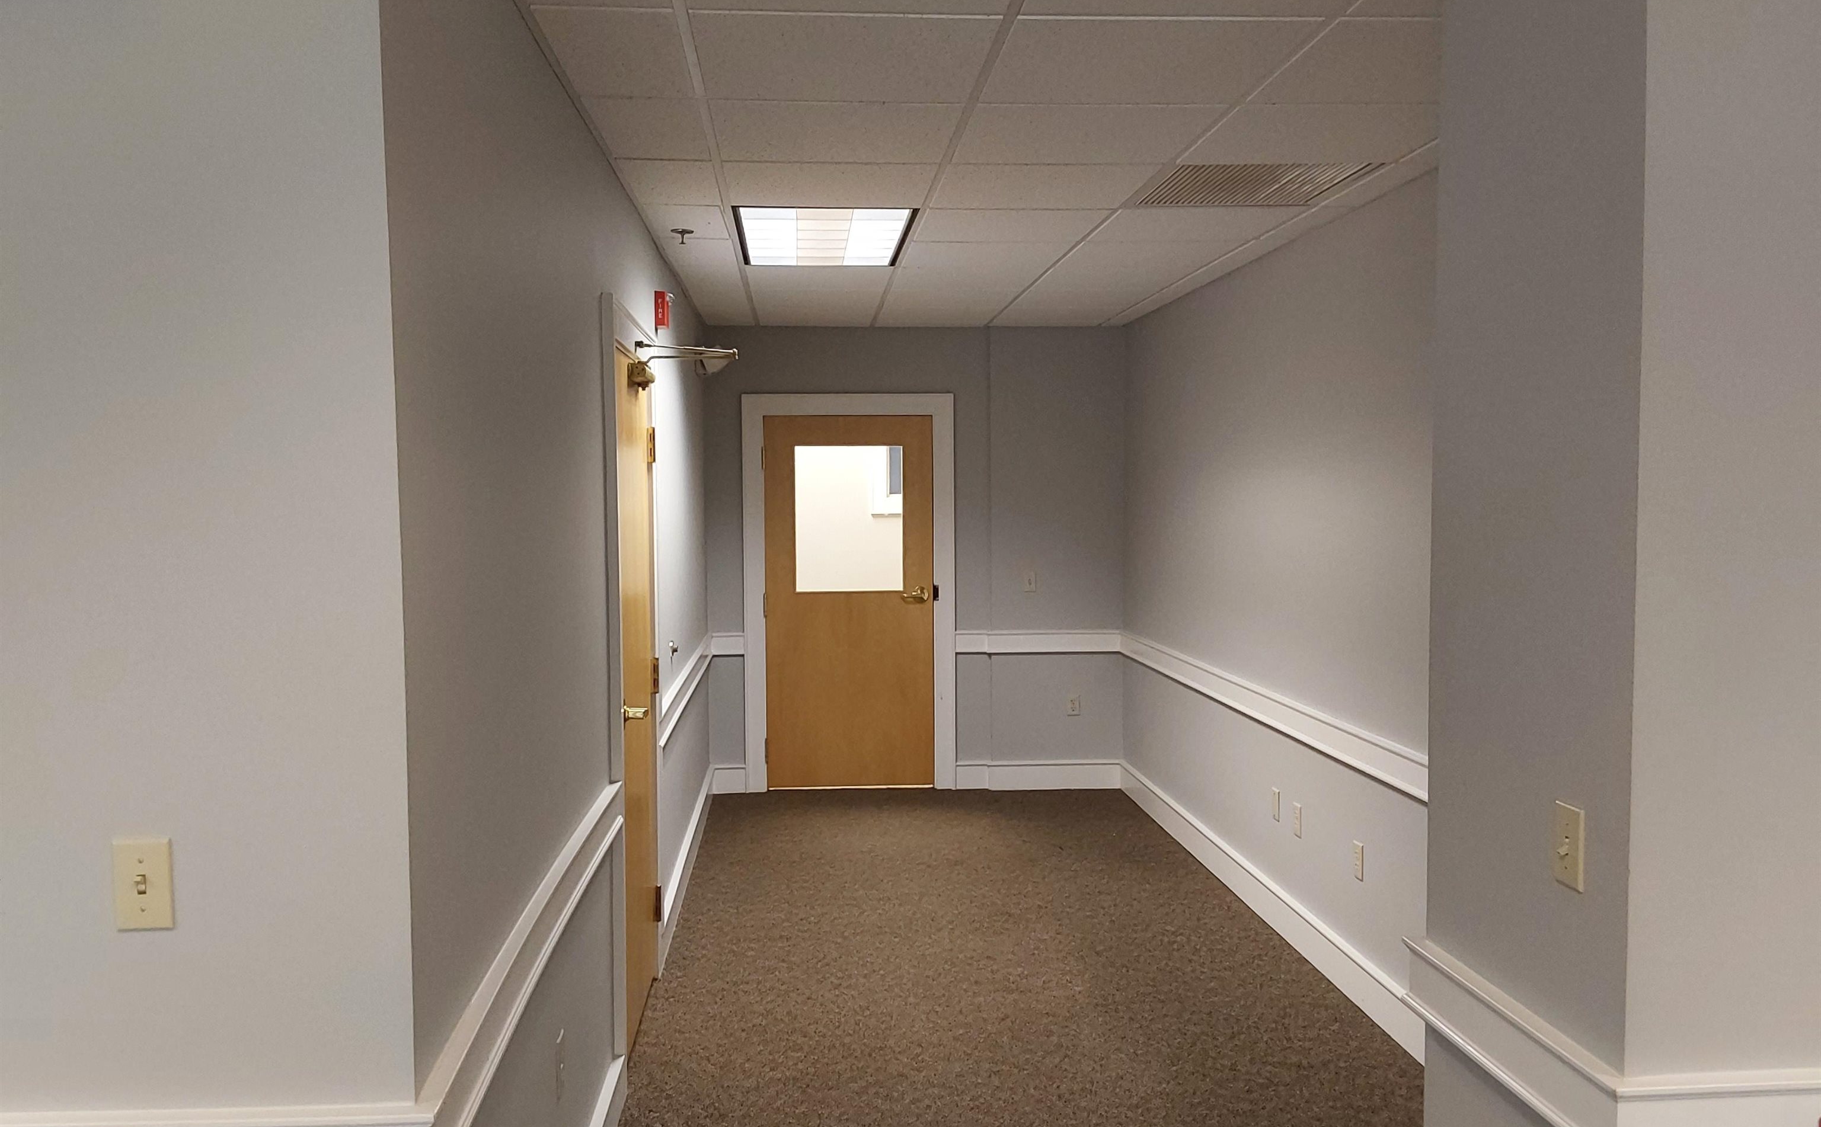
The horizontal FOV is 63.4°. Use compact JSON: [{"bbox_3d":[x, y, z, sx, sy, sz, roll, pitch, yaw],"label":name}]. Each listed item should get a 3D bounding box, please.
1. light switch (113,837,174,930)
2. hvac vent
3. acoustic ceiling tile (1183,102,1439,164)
[{"bbox_3d":[-0.948,0.398,1.815,0.070,0.115,0.016,-1,3,-4],"label":"light switch"},{"bbox_3d":[0.994,-1.110,4.343,0.560,0.030,0.575,-1,3,-4],"label":"hvac vent"},{"bbox_3d":[1.034,-1.086,3.745,0.600,0.022,0.600,-1,3,-4],"label":"acoustic ceiling tile"}]

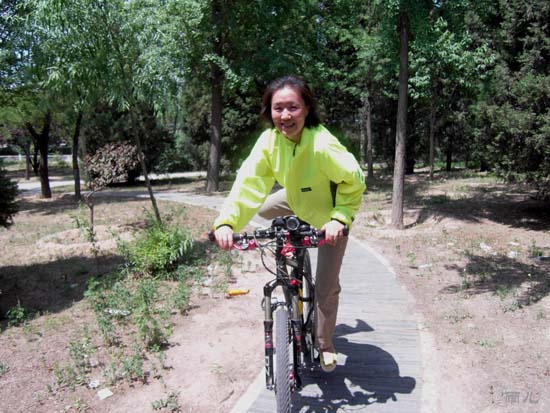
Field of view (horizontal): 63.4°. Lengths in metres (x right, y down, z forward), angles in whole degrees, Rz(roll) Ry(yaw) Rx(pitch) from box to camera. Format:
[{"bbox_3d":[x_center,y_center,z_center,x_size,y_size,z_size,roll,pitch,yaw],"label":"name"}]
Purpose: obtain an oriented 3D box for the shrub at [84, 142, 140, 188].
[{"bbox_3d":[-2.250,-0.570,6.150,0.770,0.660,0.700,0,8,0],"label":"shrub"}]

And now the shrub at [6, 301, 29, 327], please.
[{"bbox_3d":[-2.030,0.845,3.510,0.170,0.180,0.170,0,8,0],"label":"shrub"}]

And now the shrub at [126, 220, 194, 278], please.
[{"bbox_3d":[-1.310,0.450,5.060,0.790,0.600,0.720,0,8,0],"label":"shrub"}]

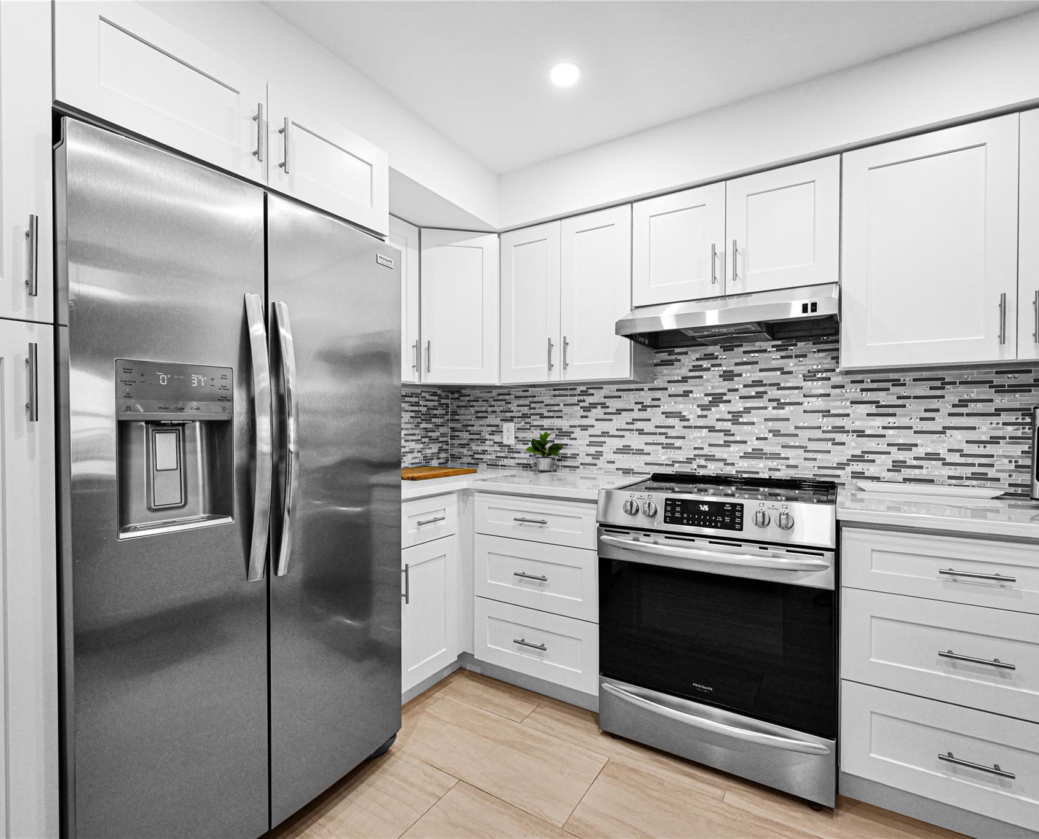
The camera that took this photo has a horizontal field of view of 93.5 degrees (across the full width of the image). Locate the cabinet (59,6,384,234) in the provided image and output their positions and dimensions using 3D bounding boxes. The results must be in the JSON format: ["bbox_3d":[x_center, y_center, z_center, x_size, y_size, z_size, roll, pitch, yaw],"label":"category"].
[{"bbox_3d":[-0.988,-0.817,1.561,0.632,0.308,0.922,0,1,31],"label":"cabinet"}]

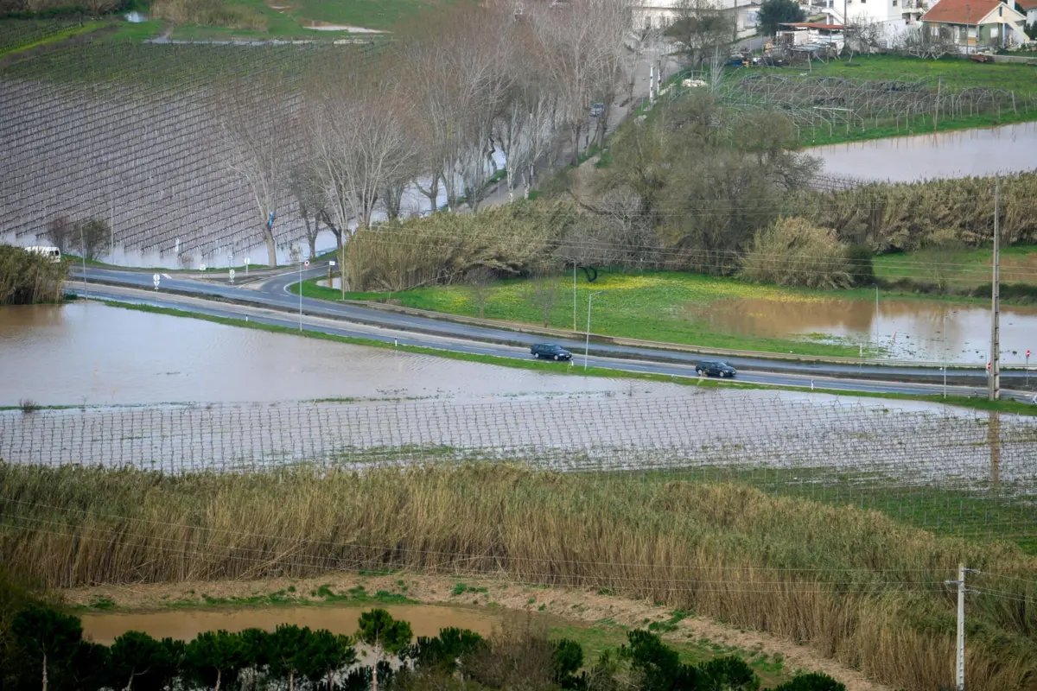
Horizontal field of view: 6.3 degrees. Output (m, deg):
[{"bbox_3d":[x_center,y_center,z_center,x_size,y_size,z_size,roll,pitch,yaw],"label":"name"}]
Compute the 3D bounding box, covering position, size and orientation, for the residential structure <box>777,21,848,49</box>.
[{"bbox_3d":[40.252,-42.630,1300.000,8.300,3.300,5.000,5,9,33],"label":"residential structure"}]

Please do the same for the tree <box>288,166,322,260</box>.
[{"bbox_3d":[-24.807,-15.417,1098.000,4.400,10.800,4.400,0,7,0],"label":"tree"}]

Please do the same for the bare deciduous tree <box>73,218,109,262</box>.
[{"bbox_3d":[-49.665,-12.303,1098.000,4.200,4.900,4.200,0,7,0],"label":"bare deciduous tree"}]

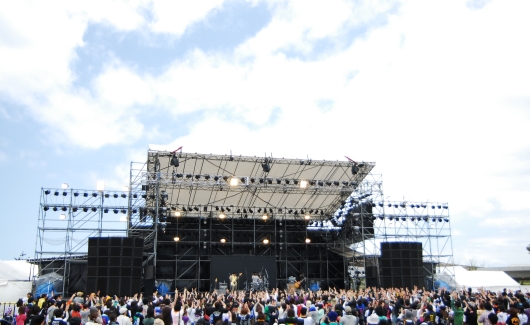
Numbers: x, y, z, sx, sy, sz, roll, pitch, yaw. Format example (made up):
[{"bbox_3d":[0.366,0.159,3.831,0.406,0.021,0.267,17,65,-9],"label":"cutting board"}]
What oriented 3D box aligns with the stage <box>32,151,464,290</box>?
[{"bbox_3d":[-1.000,5.940,38.480,29.780,10.500,11.250,3,-13,-13],"label":"stage"}]

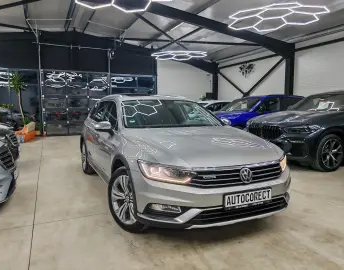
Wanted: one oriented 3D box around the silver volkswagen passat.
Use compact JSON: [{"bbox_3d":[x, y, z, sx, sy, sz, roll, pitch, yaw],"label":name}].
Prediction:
[{"bbox_3d":[-0.332,0.093,4.465,1.900,1.510,4.780,-2,6,-25],"label":"silver volkswagen passat"}]

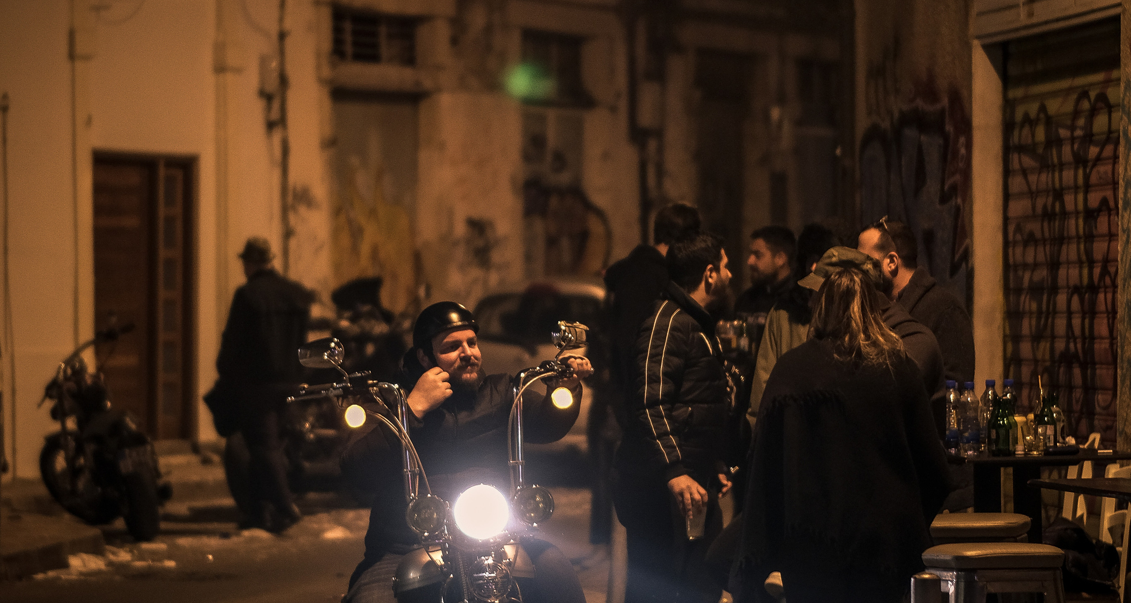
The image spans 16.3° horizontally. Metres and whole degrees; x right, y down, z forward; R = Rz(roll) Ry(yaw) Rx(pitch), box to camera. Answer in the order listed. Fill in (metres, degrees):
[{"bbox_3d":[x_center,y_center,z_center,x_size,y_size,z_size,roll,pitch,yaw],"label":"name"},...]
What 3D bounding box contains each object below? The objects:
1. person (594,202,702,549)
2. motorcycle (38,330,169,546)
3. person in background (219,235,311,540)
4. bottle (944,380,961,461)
[{"bbox_3d":[0.360,0.560,14.500,0.520,1.820,0.360,-1,0,45],"label":"person"},{"bbox_3d":[-3.010,0.840,25.800,0.820,1.320,2.250,0,0,-15],"label":"motorcycle"},{"bbox_3d":[-1.930,0.523,25.100,0.580,1.860,0.450,0,0,-30],"label":"person in background"},{"bbox_3d":[1.213,0.368,12.400,0.065,0.238,0.065,0,0,0],"label":"bottle"}]

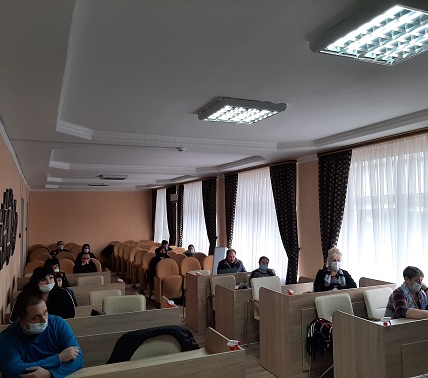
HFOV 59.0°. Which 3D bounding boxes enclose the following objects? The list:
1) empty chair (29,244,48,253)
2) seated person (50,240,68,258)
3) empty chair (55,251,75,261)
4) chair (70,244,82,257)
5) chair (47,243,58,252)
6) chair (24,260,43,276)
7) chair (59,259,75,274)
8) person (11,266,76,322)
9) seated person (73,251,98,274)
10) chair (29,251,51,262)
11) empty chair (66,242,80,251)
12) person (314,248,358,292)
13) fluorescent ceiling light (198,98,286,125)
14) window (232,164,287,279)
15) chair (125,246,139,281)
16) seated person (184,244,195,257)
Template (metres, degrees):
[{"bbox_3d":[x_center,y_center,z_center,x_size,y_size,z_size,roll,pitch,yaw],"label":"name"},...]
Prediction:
[{"bbox_3d":[-5.597,2.253,12.160,0.550,0.910,0.550,1,-4,-24],"label":"empty chair"},{"bbox_3d":[-4.133,1.991,10.199,0.560,1.150,0.700,1,-4,-24],"label":"seated person"},{"bbox_3d":[-3.556,2.013,9.030,0.530,0.970,0.470,2,-4,-24],"label":"empty chair"},{"bbox_3d":[-4.125,2.201,11.617,0.550,0.910,0.550,1,-4,-24],"label":"chair"},{"bbox_3d":[-4.770,2.187,11.570,0.530,0.970,0.470,2,-4,-24],"label":"chair"},{"bbox_3d":[-3.378,1.889,7.228,0.530,0.970,0.470,2,-4,-24],"label":"chair"},{"bbox_3d":[-3.265,2.015,8.272,0.560,0.940,0.550,0,-4,-24],"label":"chair"},{"bbox_3d":[-1.577,1.343,3.505,0.580,1.200,0.750,2,-4,-24],"label":"person"},{"bbox_3d":[-2.398,1.775,7.094,0.560,1.160,0.750,1,-4,-24],"label":"seated person"},{"bbox_3d":[-4.310,2.060,9.346,0.550,0.910,0.550,1,-4,-24],"label":"chair"},{"bbox_3d":[-4.616,2.262,12.490,0.550,0.910,0.550,1,-4,-24],"label":"empty chair"},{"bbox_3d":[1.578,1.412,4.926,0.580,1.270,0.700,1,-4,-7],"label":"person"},{"bbox_3d":[0.272,-0.769,3.759,0.635,0.085,0.610,2,-4,-24],"label":"fluorescent ceiling light"},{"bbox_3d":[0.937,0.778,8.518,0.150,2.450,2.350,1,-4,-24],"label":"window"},{"bbox_3d":[-2.175,2.114,10.439,0.530,0.970,0.470,2,-4,-24],"label":"chair"},{"bbox_3d":[-0.501,1.930,9.378,0.500,1.140,0.700,0,-4,-24],"label":"seated person"}]

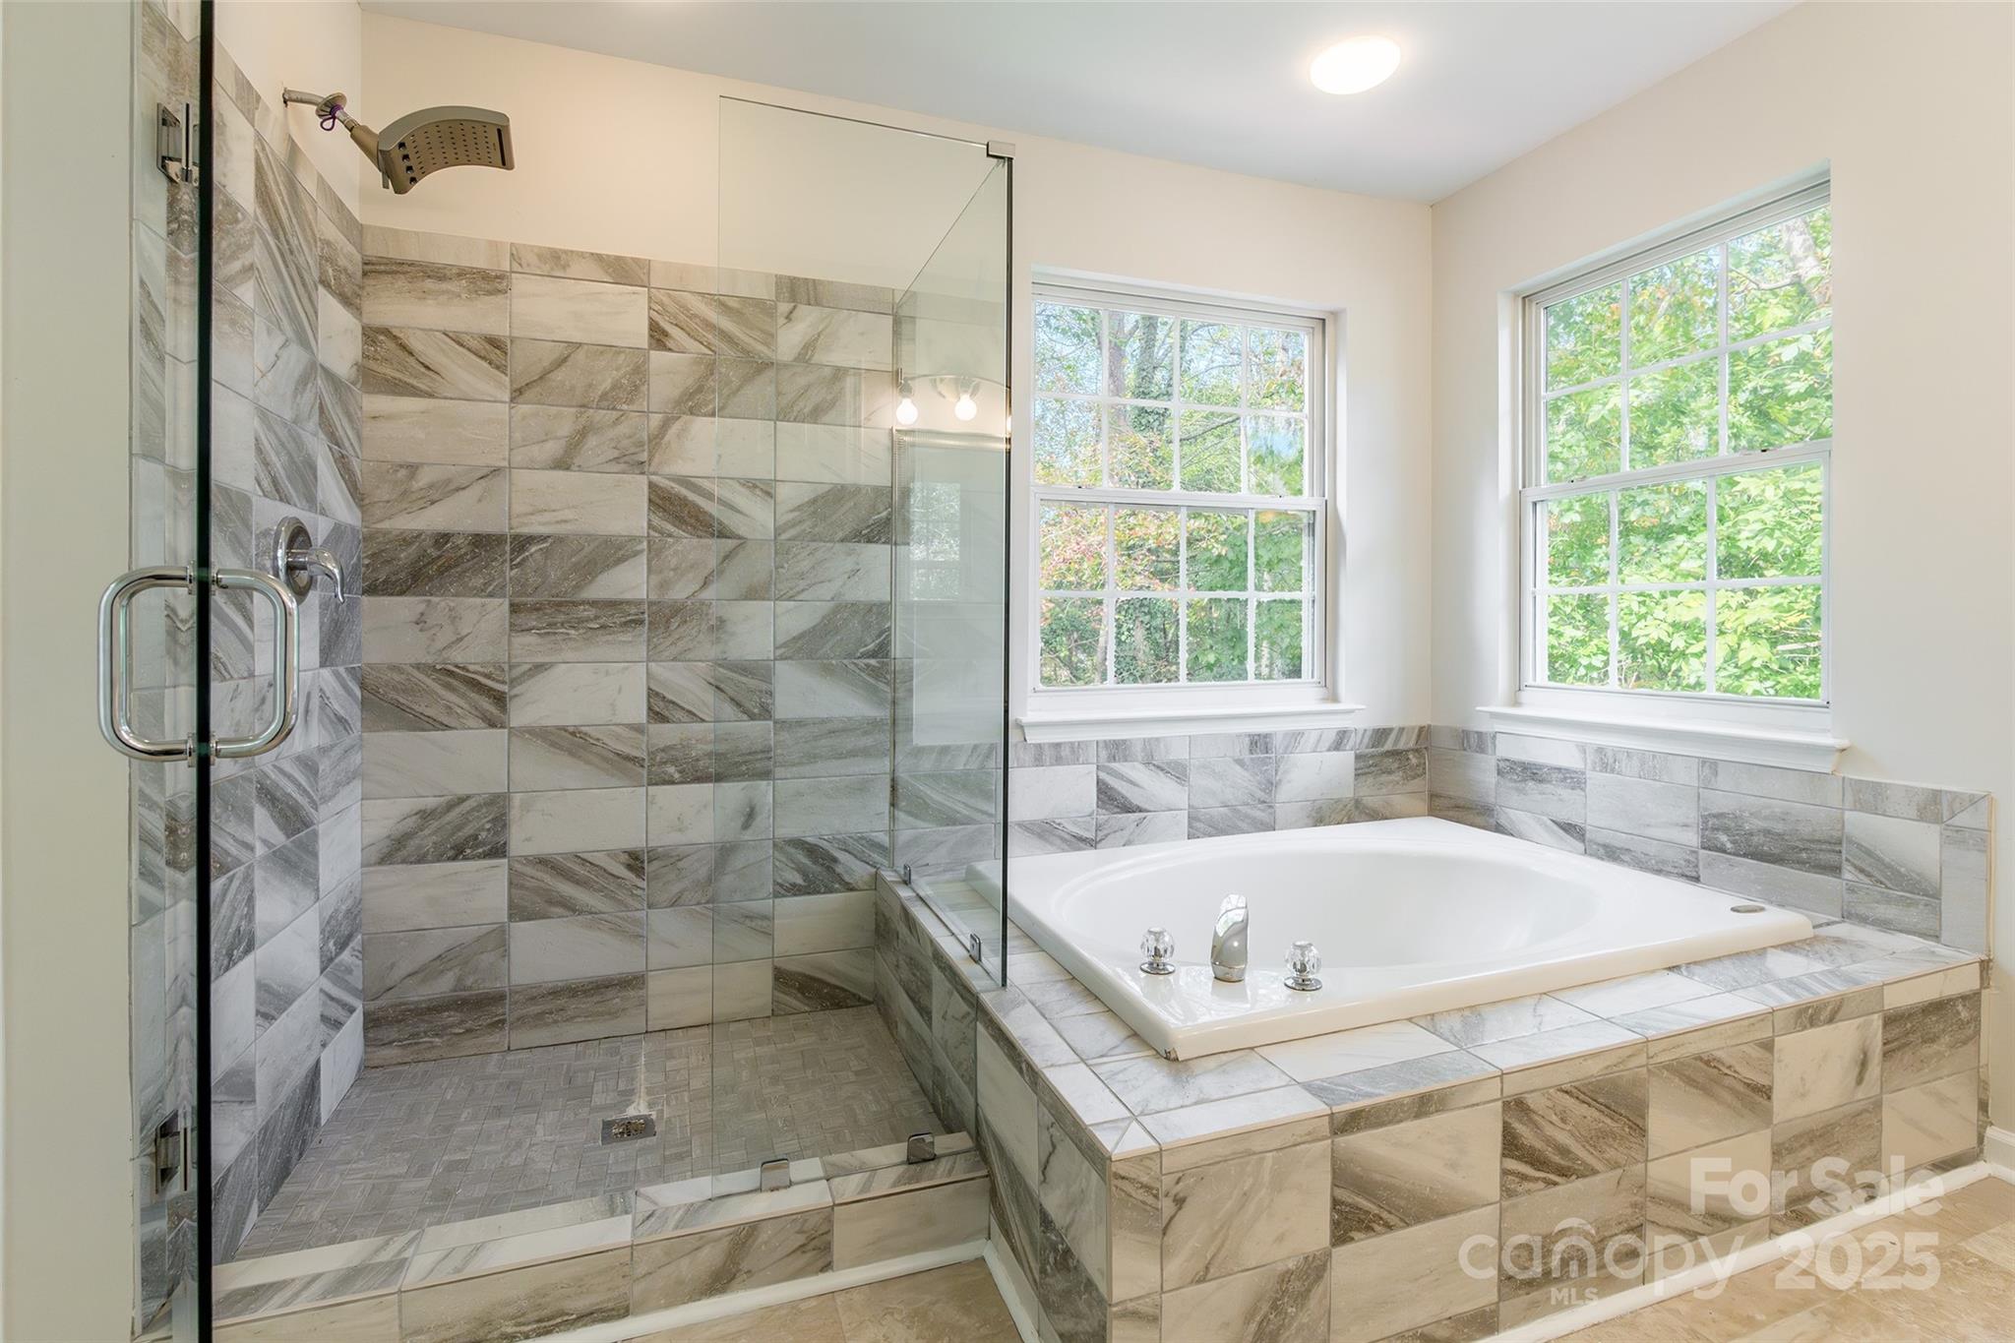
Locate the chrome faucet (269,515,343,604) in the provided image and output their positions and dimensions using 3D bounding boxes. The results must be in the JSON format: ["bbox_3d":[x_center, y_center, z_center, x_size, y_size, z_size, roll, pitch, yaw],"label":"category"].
[{"bbox_3d":[-1.296,-0.204,1.677,0.090,0.165,0.165,0,1,-19],"label":"chrome faucet"}]

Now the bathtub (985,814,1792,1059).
[{"bbox_3d":[0.788,0.715,2.118,1.560,0.450,1.180,0,1,-19],"label":"bathtub"}]

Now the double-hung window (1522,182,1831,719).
[{"bbox_3d":[1.738,-0.520,2.362,0.090,1.200,0.850,0,1,-19],"label":"double-hung window"}]

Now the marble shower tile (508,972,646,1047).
[{"bbox_3d":[-1.041,0.828,2.184,0.303,0.152,0.010,0,1,-19],"label":"marble shower tile"}]

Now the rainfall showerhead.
[{"bbox_3d":[-1.157,-1.002,1.715,0.370,0.145,0.165,0,1,-19],"label":"rainfall showerhead"}]

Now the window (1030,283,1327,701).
[{"bbox_3d":[0.545,-0.537,2.805,1.050,1.220,0.090,0,1,-19],"label":"window"}]

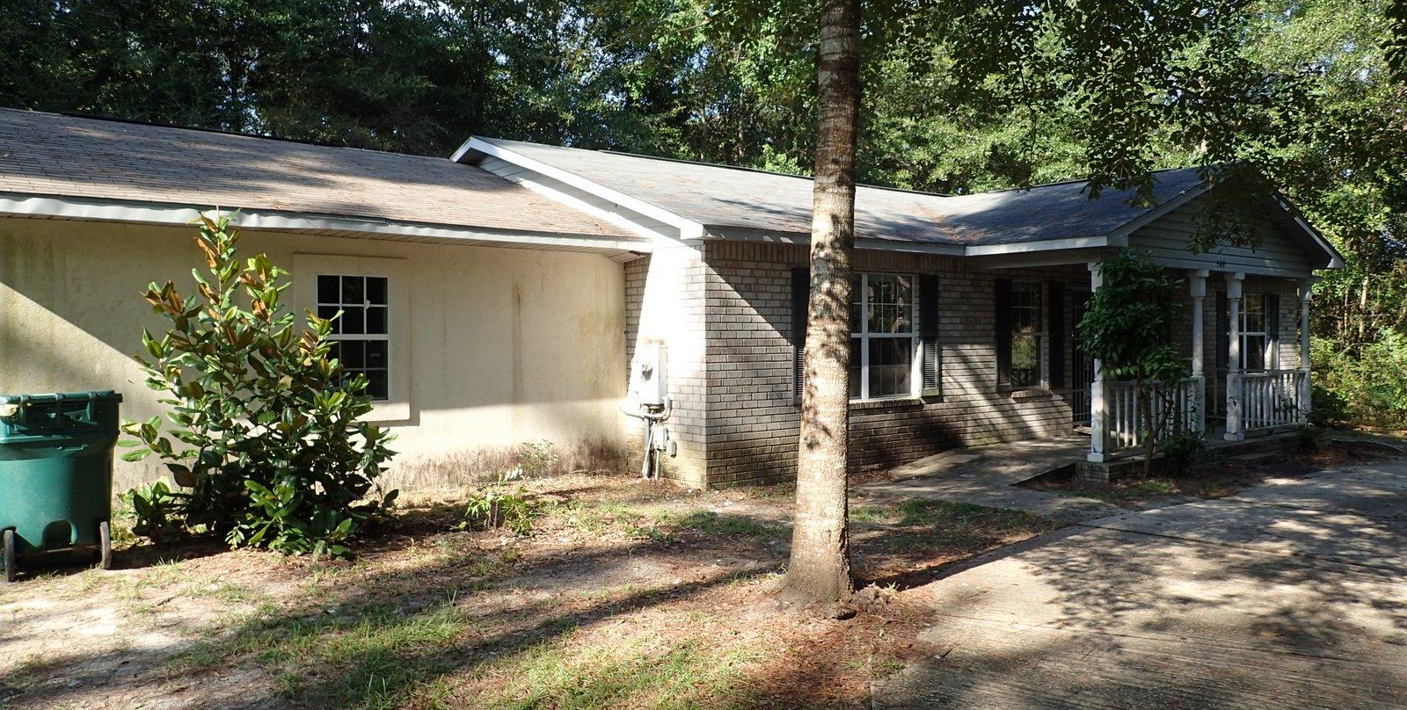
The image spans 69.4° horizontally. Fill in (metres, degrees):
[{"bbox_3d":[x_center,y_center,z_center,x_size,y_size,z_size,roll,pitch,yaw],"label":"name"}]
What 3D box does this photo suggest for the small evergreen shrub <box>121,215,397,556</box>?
[{"bbox_3d":[-3.305,0.210,7.559,1.840,2.360,1.650,-1,1,-24],"label":"small evergreen shrub"}]

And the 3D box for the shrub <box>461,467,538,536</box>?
[{"bbox_3d":[-1.615,1.125,7.996,0.580,0.500,0.500,0,1,-11],"label":"shrub"}]

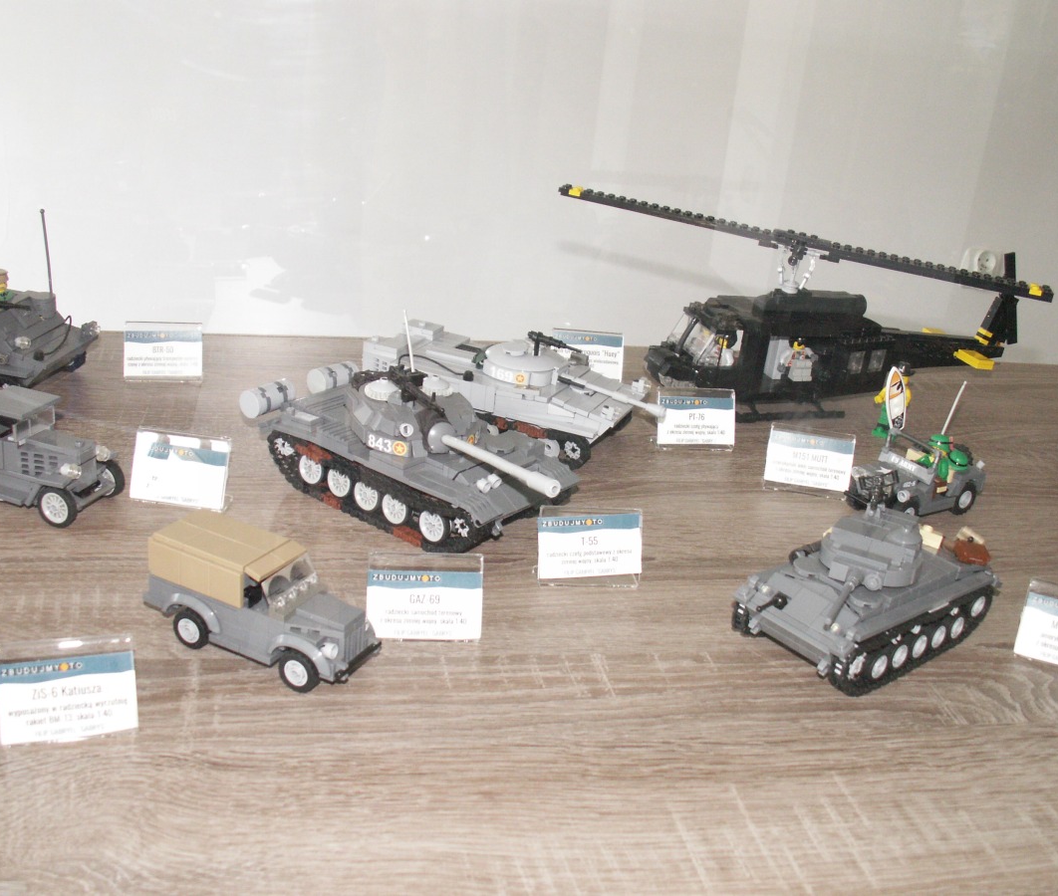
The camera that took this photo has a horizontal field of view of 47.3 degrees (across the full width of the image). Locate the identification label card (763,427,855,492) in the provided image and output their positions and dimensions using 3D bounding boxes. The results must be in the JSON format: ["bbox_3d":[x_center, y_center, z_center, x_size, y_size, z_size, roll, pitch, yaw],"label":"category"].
[{"bbox_3d":[0.176,0.008,0.756,0.051,0.031,0.004,8,6,6],"label":"identification label card"}]

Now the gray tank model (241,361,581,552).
[{"bbox_3d":[-0.065,-0.006,0.672,0.205,0.077,0.084,22,28,34],"label":"gray tank model"}]

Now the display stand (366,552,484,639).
[{"bbox_3d":[-0.047,0.067,0.551,0.050,0.038,0.018,2,23,-7],"label":"display stand"}]

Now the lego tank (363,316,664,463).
[{"bbox_3d":[-0.006,-0.043,0.798,0.199,0.066,0.076,14,24,20],"label":"lego tank"}]

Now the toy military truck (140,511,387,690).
[{"bbox_3d":[-0.117,0.066,0.536,0.101,0.050,0.046,15,25,21],"label":"toy military truck"}]

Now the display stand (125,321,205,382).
[{"bbox_3d":[-0.249,-0.066,0.825,0.050,0.038,0.018,0,23,-13],"label":"display stand"}]

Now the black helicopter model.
[{"bbox_3d":[0.202,-0.096,0.863,0.345,0.141,0.155,-1,24,-16],"label":"black helicopter model"}]

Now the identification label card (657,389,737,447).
[{"bbox_3d":[0.112,-0.020,0.808,0.051,0.038,0.019,2,23,-9],"label":"identification label card"}]

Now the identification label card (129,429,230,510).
[{"bbox_3d":[-0.187,0.011,0.655,0.050,0.038,0.018,7,23,5],"label":"identification label card"}]

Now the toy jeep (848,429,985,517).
[{"bbox_3d":[0.241,0.015,0.743,0.087,0.050,0.044,-11,28,-34],"label":"toy jeep"}]

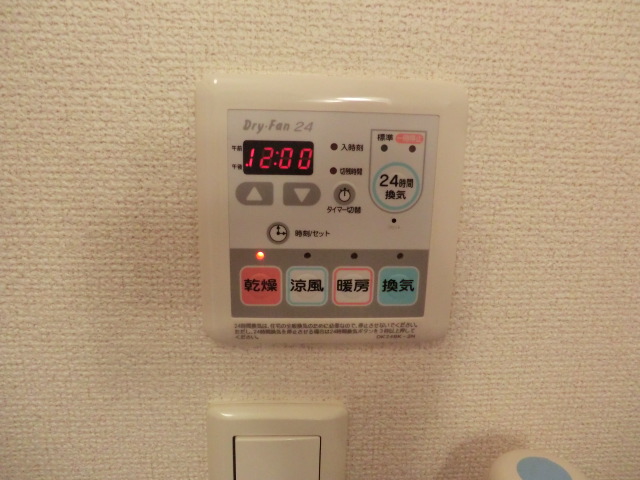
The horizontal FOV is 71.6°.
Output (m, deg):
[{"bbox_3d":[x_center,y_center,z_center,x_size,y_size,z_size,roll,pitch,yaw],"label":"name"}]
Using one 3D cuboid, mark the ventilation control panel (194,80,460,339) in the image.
[{"bbox_3d":[0.005,-0.010,0.197,0.118,0.120,0.014,0,13,-4],"label":"ventilation control panel"}]

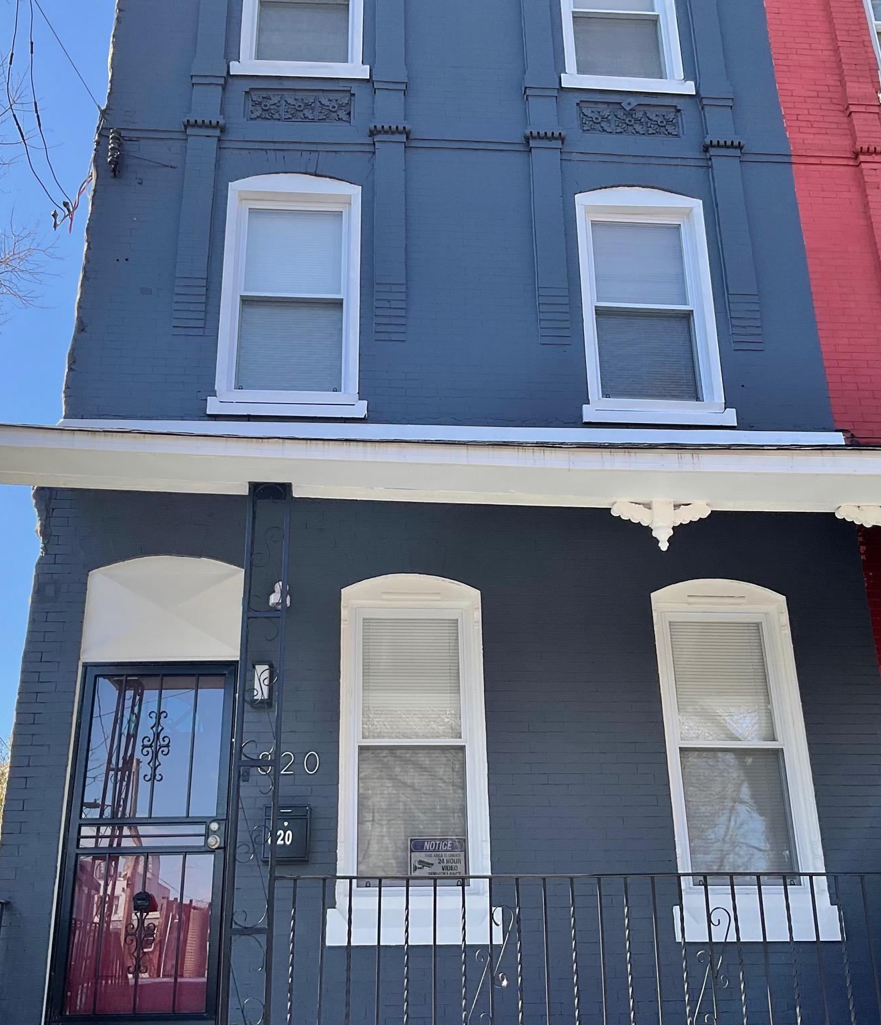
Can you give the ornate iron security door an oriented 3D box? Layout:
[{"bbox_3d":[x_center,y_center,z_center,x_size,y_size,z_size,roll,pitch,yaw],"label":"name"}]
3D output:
[{"bbox_3d":[-1.718,1.891,6.744,0.950,2.040,0.080,1,-22,-4],"label":"ornate iron security door"}]

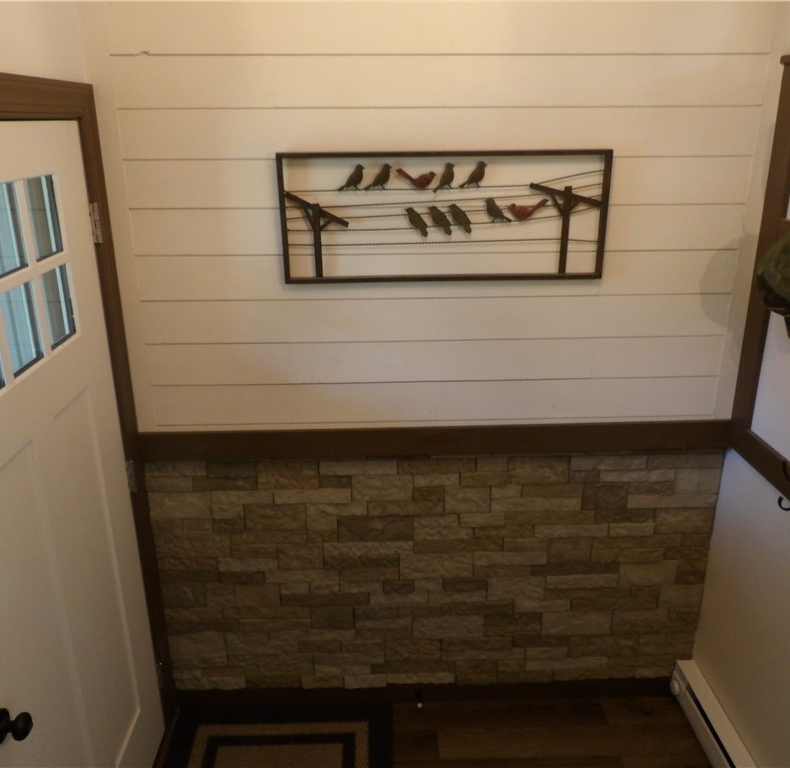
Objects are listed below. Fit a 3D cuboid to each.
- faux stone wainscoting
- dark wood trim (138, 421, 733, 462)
[{"bbox_3d":[0.142,0.661,2.428,1.872,0.926,0.032,-1,20,-2],"label":"faux stone wainscoting"},{"bbox_3d":[0.137,0.180,2.252,1.872,0.093,0.025,-1,20,-2],"label":"dark wood trim"}]

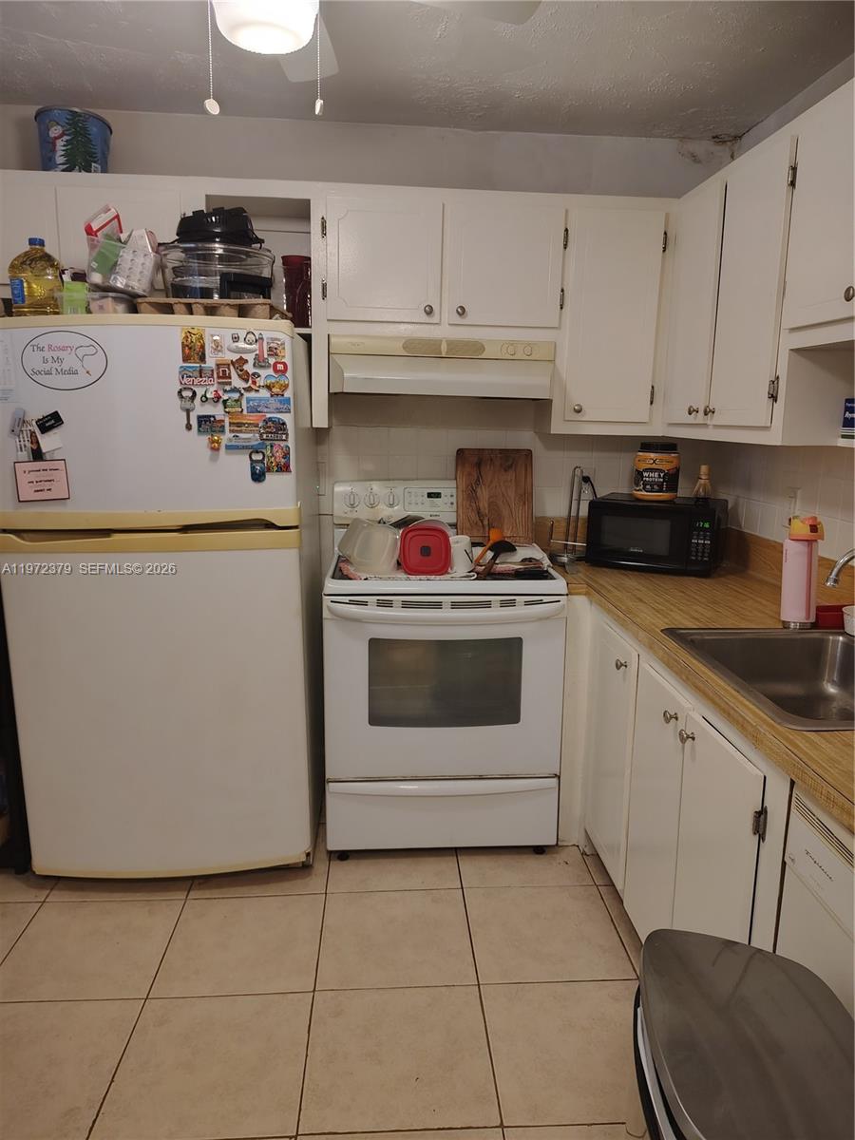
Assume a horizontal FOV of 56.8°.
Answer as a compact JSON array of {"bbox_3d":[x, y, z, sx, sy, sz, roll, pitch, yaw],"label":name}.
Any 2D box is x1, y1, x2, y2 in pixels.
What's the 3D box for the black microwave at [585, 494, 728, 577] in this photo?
[{"bbox_3d":[0.875,-0.152,2.997,0.450,0.250,0.335,6,12,26],"label":"black microwave"}]

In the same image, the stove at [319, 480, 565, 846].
[{"bbox_3d":[0.036,0.315,2.796,0.756,1.200,0.700,0,11,-4],"label":"stove"}]

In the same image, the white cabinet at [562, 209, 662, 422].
[{"bbox_3d":[0.609,-0.869,2.794,0.309,0.674,0.310,0,11,-5],"label":"white cabinet"}]

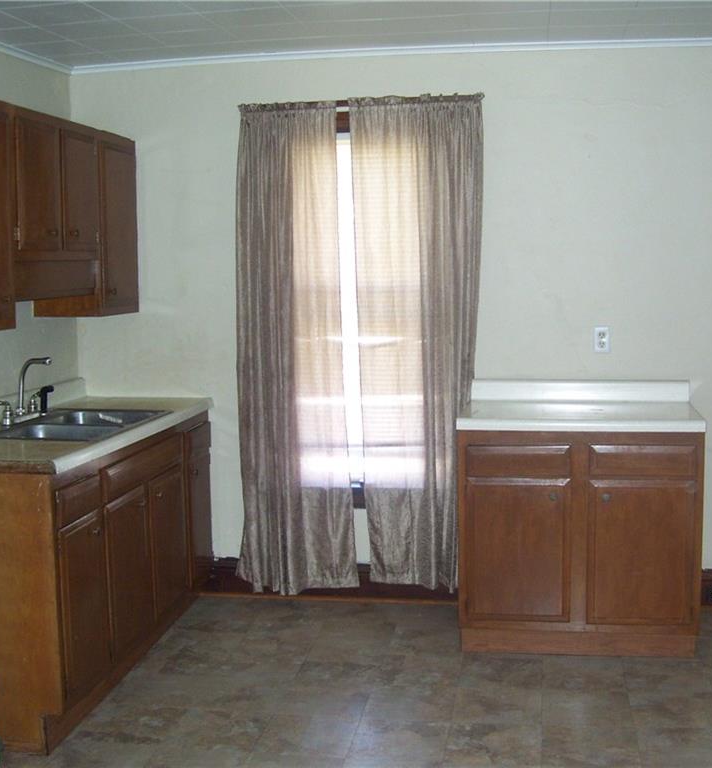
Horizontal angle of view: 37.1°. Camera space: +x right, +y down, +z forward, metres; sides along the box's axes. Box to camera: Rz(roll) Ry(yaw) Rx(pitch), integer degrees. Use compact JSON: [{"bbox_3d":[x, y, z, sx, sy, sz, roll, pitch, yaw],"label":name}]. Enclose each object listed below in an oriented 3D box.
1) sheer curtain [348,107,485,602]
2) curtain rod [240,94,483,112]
[{"bbox_3d":[0.279,-0.151,4.656,0.571,2.185,0.109,0,6,8],"label":"sheer curtain"},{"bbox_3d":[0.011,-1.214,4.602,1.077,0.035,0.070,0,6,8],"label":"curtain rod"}]

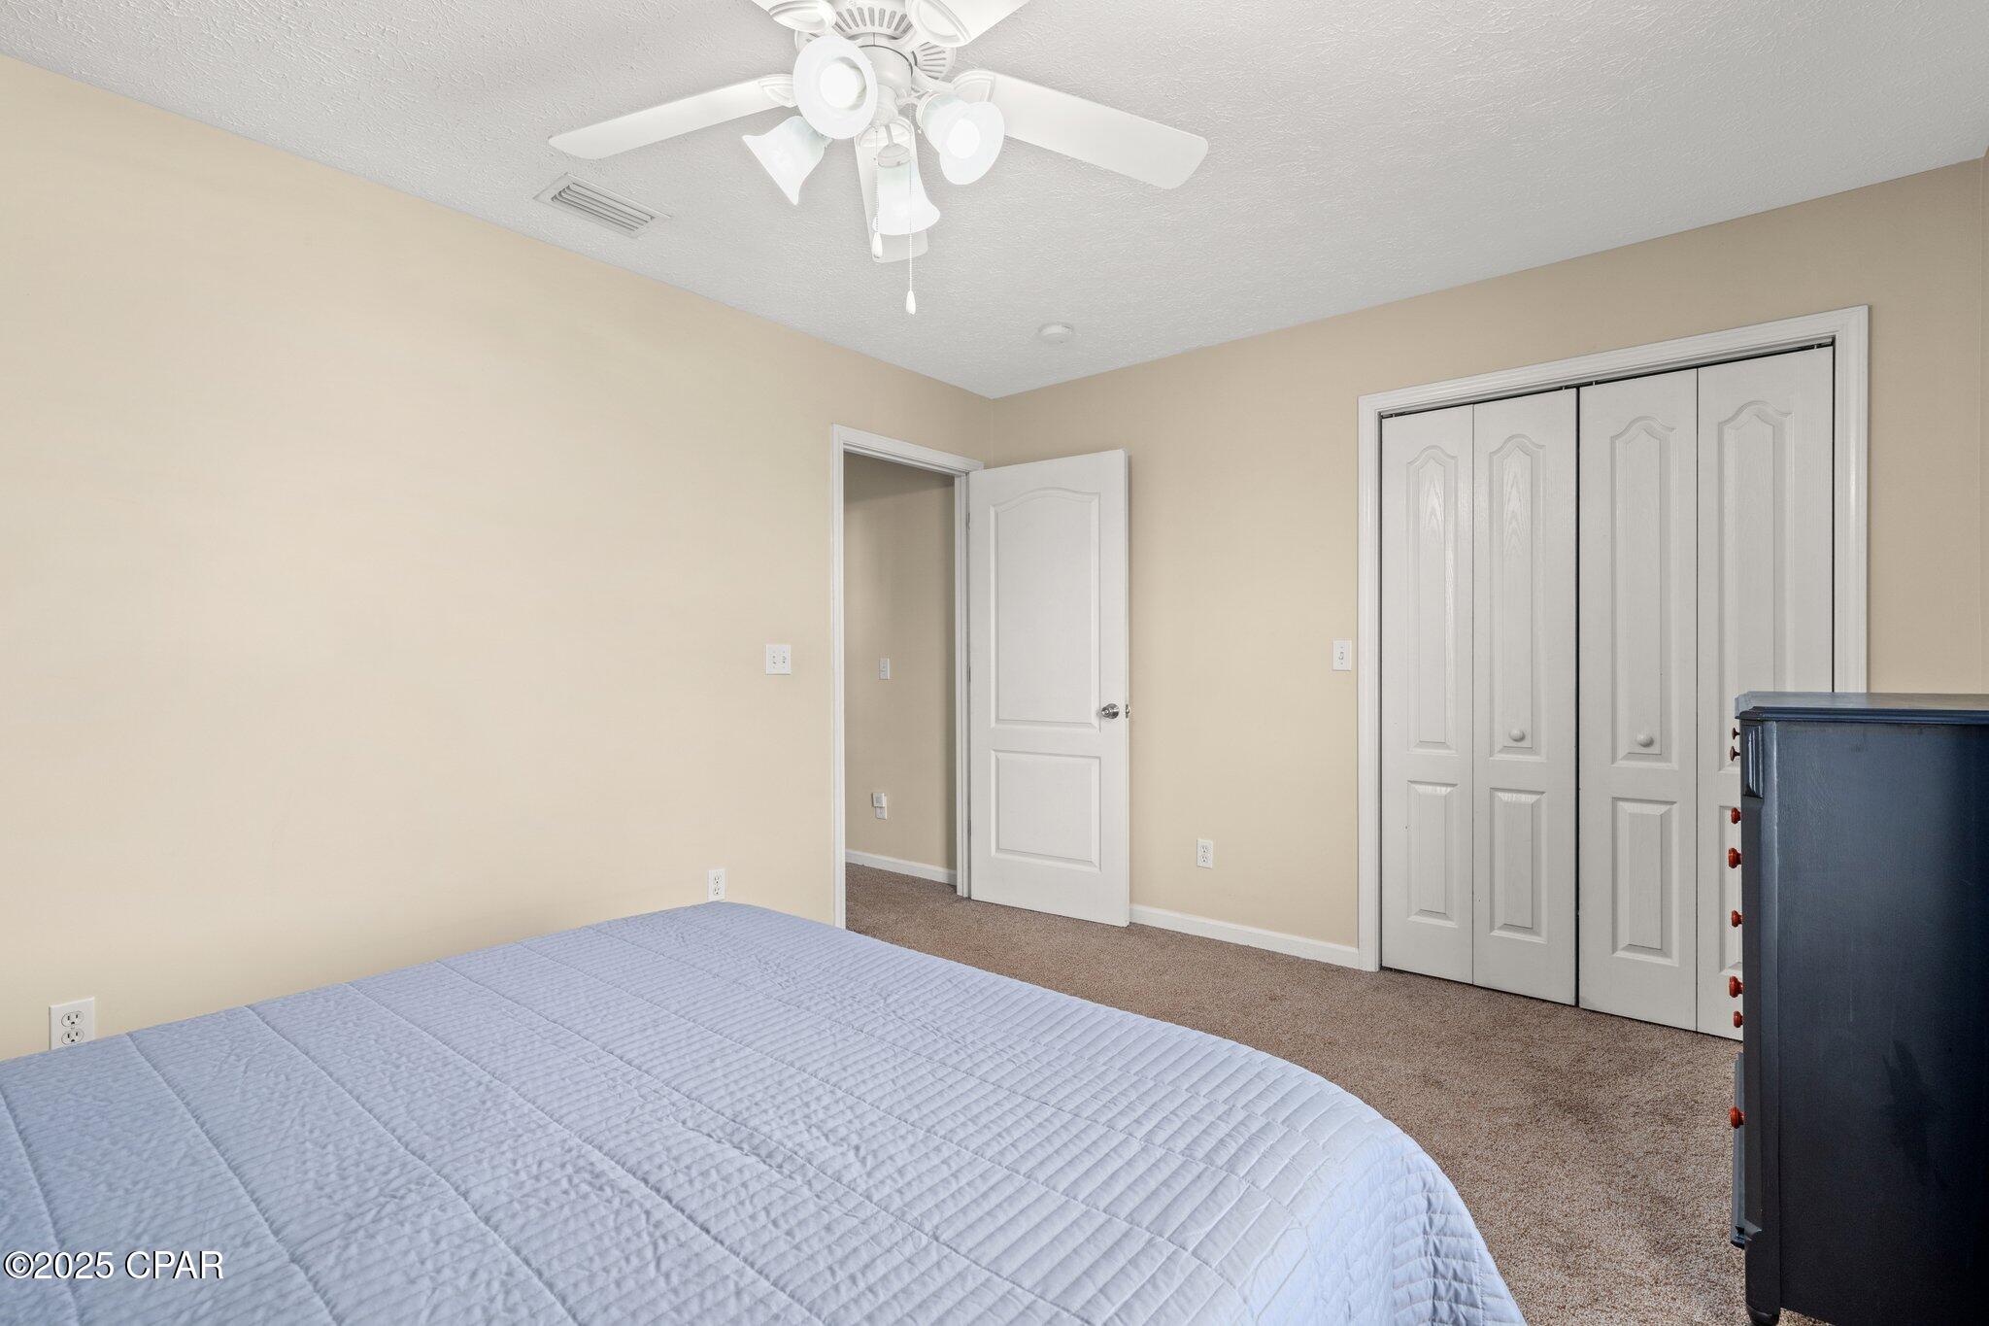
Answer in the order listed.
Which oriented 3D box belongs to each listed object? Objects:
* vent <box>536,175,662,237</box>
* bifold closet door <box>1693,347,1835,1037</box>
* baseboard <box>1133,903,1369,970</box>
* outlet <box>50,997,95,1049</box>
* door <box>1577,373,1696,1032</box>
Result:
[{"bbox_3d":[-1.089,-1.259,2.466,0.200,0.015,0.298,0,1,39],"label":"vent"},{"bbox_3d":[2.257,0.119,2.599,0.295,2.009,0.036,0,1,39],"label":"bifold closet door"},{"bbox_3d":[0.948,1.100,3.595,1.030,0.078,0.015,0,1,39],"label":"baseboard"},{"bbox_3d":[-1.979,0.786,1.899,0.008,0.114,0.070,0,1,39],"label":"outlet"},{"bbox_3d":[2.026,0.118,2.785,0.296,2.009,0.036,0,1,39],"label":"door"}]

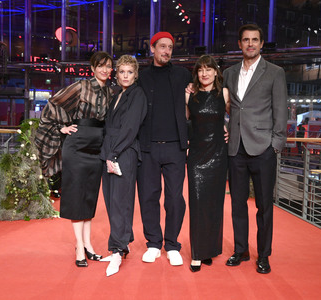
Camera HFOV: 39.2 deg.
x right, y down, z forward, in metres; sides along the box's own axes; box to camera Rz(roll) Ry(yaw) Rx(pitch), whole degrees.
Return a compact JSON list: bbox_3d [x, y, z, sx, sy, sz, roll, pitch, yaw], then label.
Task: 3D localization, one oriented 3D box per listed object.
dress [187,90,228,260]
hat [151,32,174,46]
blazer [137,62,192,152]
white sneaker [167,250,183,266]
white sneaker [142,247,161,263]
[{"bbox_3d":[0.373,0.195,3.580,0.330,1.360,0.270,2,2,3],"label":"dress"},{"bbox_3d":[0.017,-0.910,3.720,0.195,0.135,0.225,1,2,-22],"label":"hat"},{"bbox_3d":[0.017,-0.356,3.730,0.540,0.740,0.290,2,2,0],"label":"blazer"},{"bbox_3d":[0.095,0.843,3.671,0.112,0.115,0.300,1,2,-16],"label":"white sneaker"},{"bbox_3d":[-0.033,0.838,3.722,0.112,0.115,0.300,2,2,24],"label":"white sneaker"}]

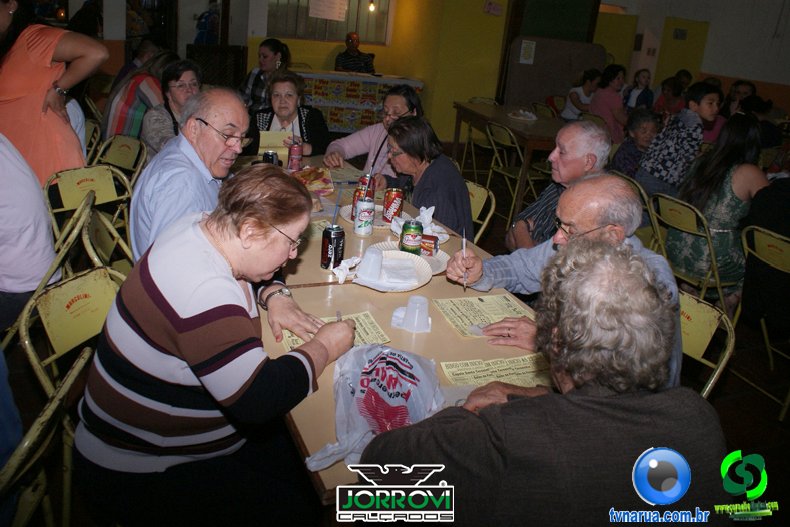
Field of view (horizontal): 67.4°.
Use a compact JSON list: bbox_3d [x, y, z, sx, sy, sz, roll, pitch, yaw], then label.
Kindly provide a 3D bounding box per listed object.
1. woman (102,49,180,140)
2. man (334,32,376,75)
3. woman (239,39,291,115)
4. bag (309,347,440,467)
[{"bbox_3d":[-1.554,-0.763,3.930,0.640,1.220,0.460,-4,23,-22],"label":"woman"},{"bbox_3d":[-0.519,-2.029,7.066,0.500,1.360,0.600,4,22,-3],"label":"man"},{"bbox_3d":[-0.993,-1.004,4.473,0.620,1.290,0.500,-6,24,-26],"label":"woman"},{"bbox_3d":[-0.019,0.234,1.090,0.230,0.090,0.310,5,21,0],"label":"bag"}]

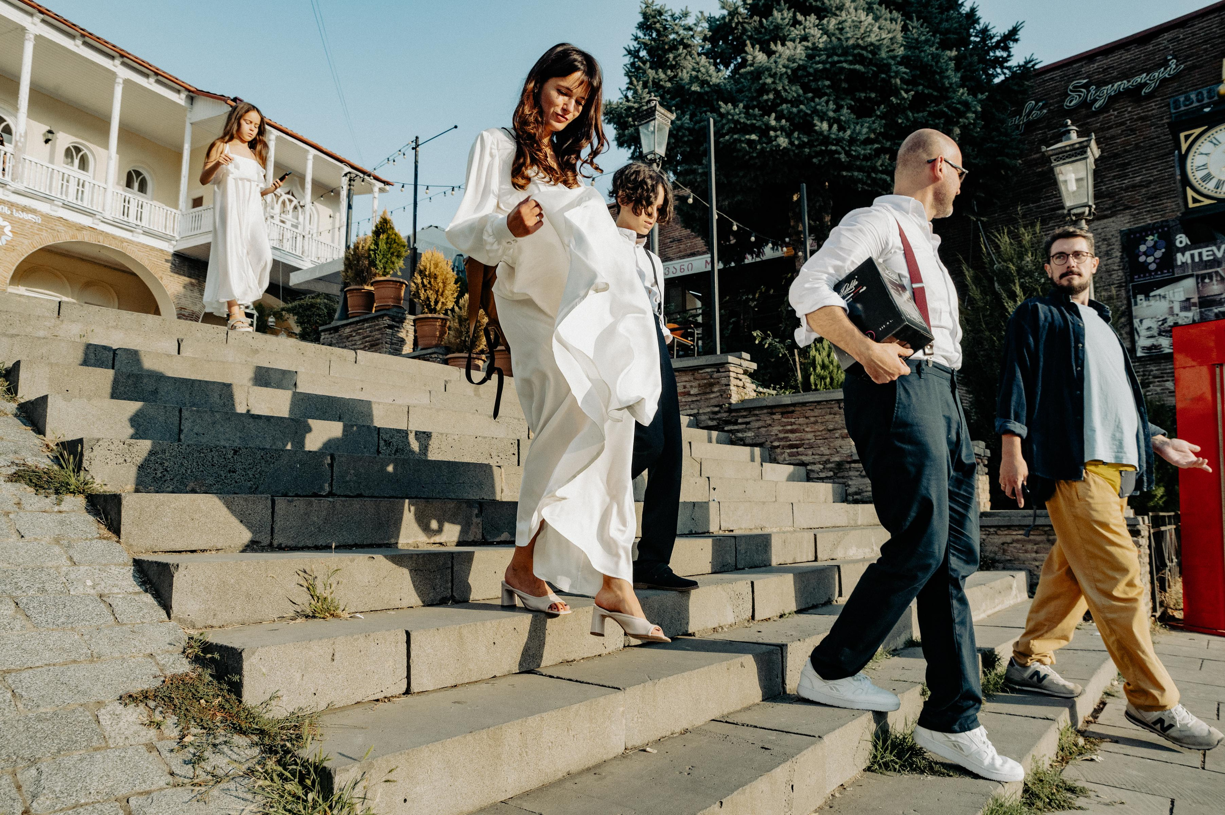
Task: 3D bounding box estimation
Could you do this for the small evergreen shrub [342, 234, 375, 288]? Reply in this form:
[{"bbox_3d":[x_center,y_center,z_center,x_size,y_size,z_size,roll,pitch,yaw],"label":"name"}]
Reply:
[{"bbox_3d":[-3.123,-1.795,10.077,0.421,0.655,0.421,-7,-10,37],"label":"small evergreen shrub"}]

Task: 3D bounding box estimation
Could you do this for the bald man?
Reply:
[{"bbox_3d":[0.805,0.088,2.435,0.608,1.824,0.517,-7,-10,34],"label":"bald man"}]

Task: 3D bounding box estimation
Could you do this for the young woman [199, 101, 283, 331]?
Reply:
[{"bbox_3d":[-1.864,-0.971,4.143,0.410,1.216,0.410,-9,-11,42],"label":"young woman"}]

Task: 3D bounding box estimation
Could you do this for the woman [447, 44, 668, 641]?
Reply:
[{"bbox_3d":[-0.115,-0.217,2.170,0.456,1.611,0.532,7,-11,-44],"label":"woman"}]

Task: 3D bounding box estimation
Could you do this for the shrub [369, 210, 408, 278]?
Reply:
[{"bbox_3d":[-2.666,-1.934,9.742,0.452,0.802,0.452,-1,-8,0],"label":"shrub"}]

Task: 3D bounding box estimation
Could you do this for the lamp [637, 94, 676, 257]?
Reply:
[{"bbox_3d":[0.455,-1.727,8.010,0.350,2.800,0.350,-7,-10,37],"label":"lamp"}]

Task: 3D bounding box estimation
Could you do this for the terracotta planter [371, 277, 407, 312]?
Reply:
[{"bbox_3d":[-2.653,-1.359,9.660,0.423,0.384,0.423,-1,-8,0],"label":"terracotta planter"}]

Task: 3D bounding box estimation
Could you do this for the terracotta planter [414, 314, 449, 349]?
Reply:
[{"bbox_3d":[-2.011,-0.871,9.104,0.394,0.372,0.394,-1,-8,0],"label":"terracotta planter"}]

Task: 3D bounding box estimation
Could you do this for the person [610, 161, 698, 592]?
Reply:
[{"bbox_3d":[0.101,-0.140,2.886,0.420,1.520,0.420,-4,-8,37],"label":"person"}]

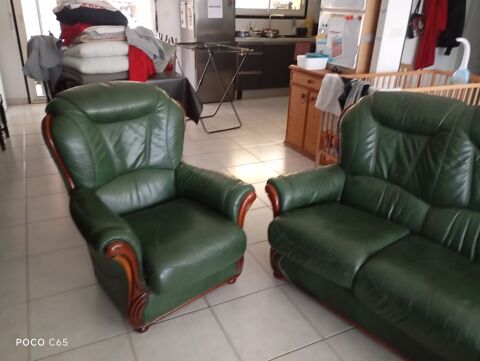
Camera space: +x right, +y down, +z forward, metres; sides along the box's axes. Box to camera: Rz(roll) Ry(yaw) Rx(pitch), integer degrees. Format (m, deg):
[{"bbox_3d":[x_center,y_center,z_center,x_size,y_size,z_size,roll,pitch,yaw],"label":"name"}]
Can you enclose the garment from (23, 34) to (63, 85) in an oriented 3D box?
[{"bbox_3d":[-1.783,-1.092,3.508,0.306,0.391,0.264,-16,31,-36],"label":"garment"}]

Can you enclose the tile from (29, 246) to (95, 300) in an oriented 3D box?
[{"bbox_3d":[-1.010,0.518,2.284,0.425,0.009,0.425,-10,27,-25],"label":"tile"}]

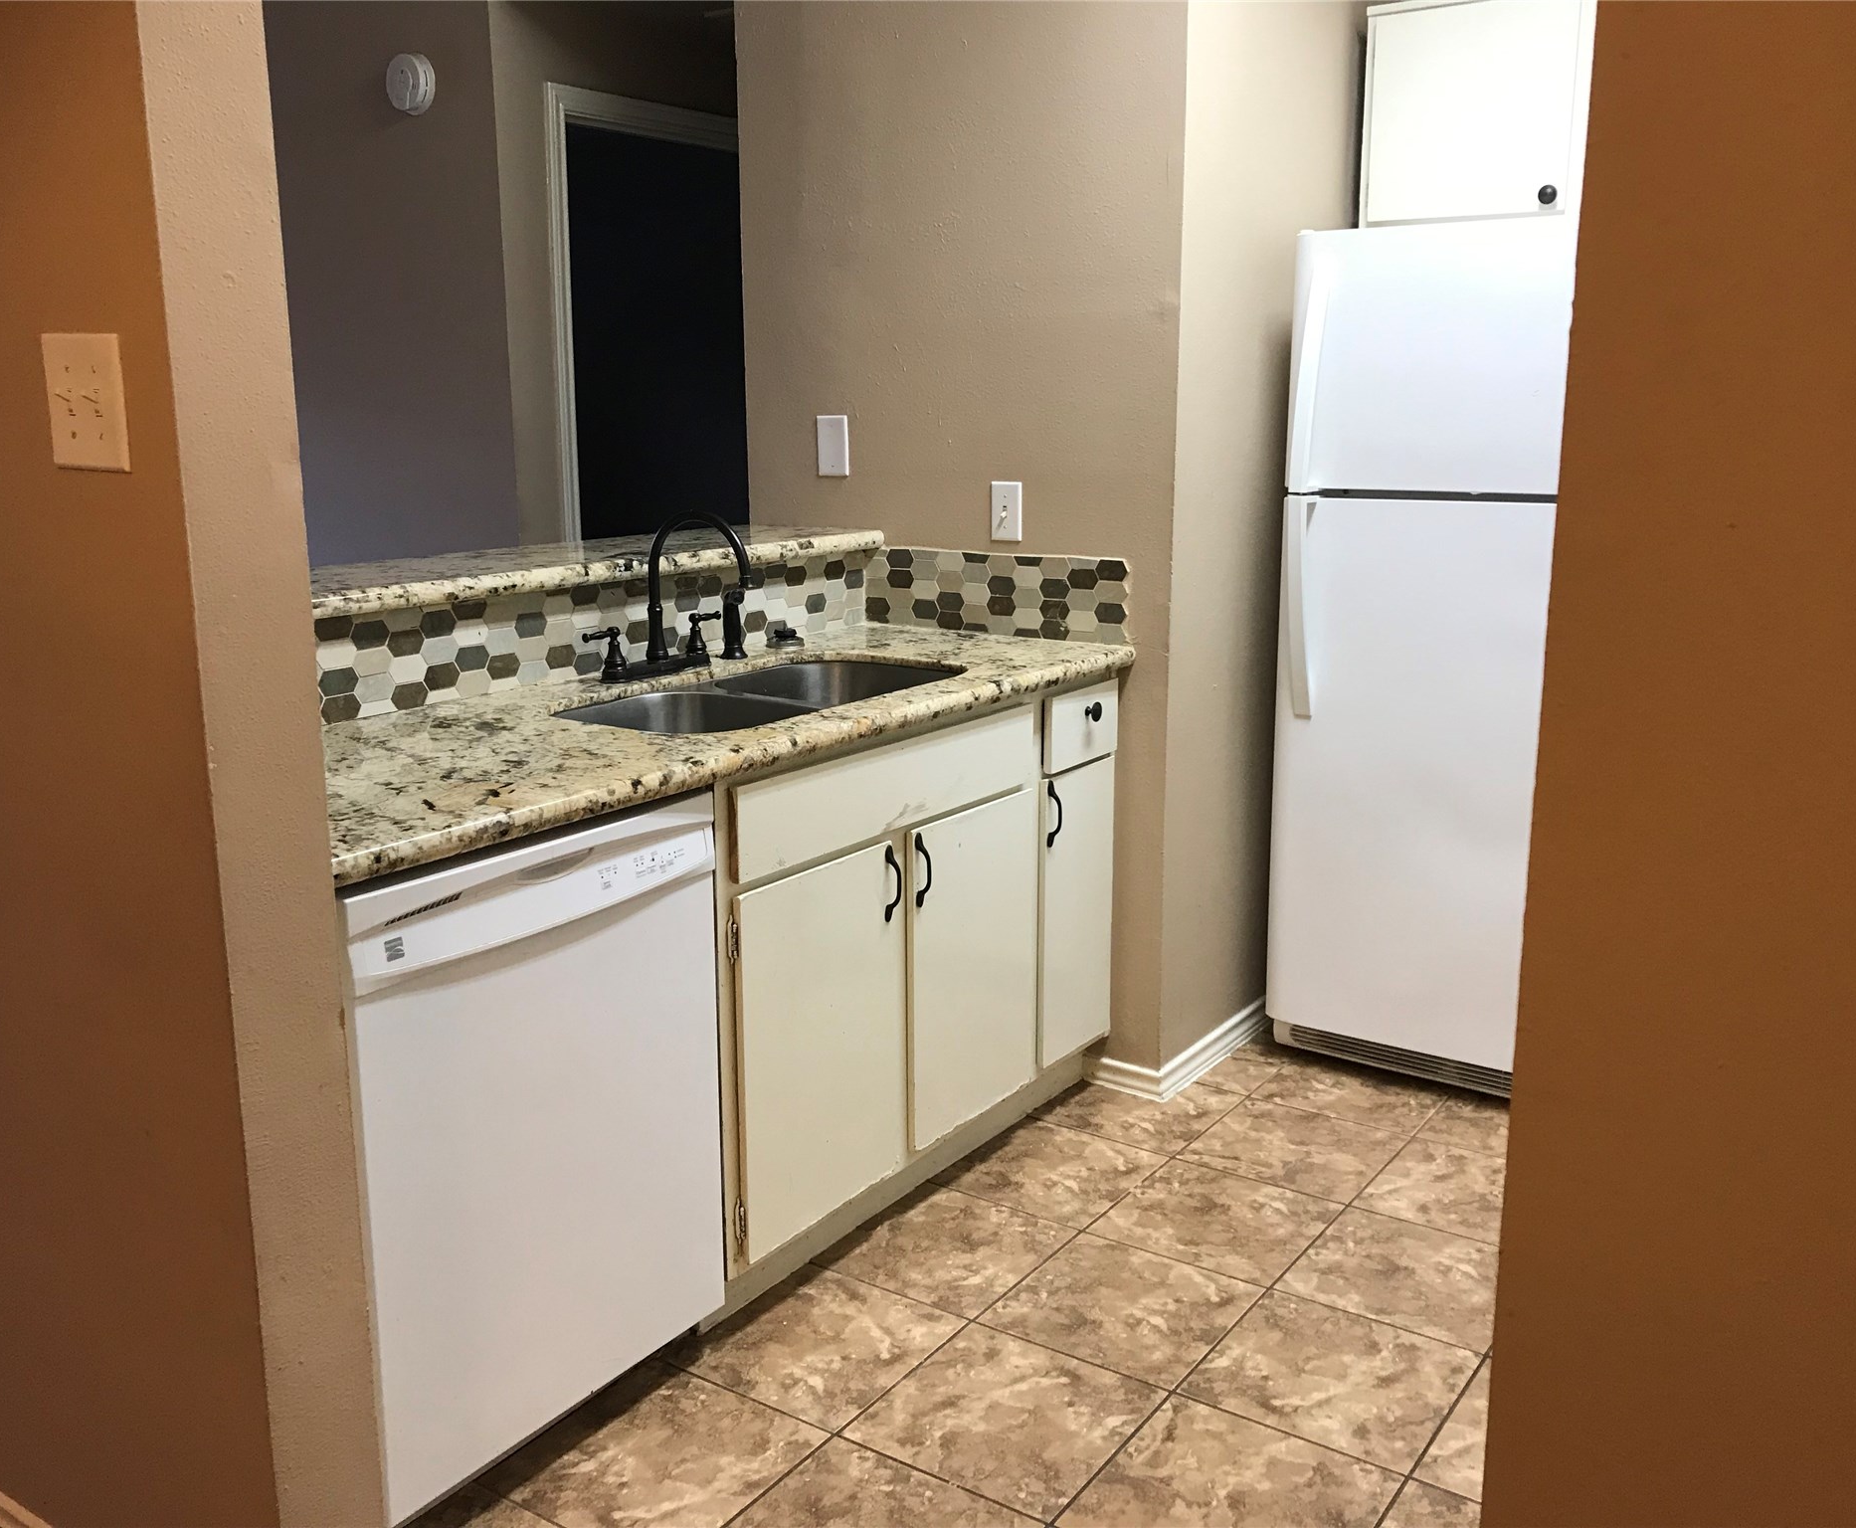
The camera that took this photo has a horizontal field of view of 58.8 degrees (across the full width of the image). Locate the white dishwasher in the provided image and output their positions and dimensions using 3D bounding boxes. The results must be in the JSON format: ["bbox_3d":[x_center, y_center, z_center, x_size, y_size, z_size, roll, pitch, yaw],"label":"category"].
[{"bbox_3d":[-0.705,0.454,2.246,0.610,0.816,0.595,8,14,34],"label":"white dishwasher"}]

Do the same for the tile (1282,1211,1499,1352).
[{"bbox_3d":[0.777,0.814,2.609,0.334,0.010,0.334,8,14,34],"label":"tile"}]

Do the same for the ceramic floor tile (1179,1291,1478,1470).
[{"bbox_3d":[0.575,0.871,2.336,0.332,0.010,0.332,8,14,34],"label":"ceramic floor tile"}]

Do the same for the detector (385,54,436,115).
[{"bbox_3d":[-1.216,-1.595,3.863,0.135,0.135,0.040,8,14,34],"label":"detector"}]

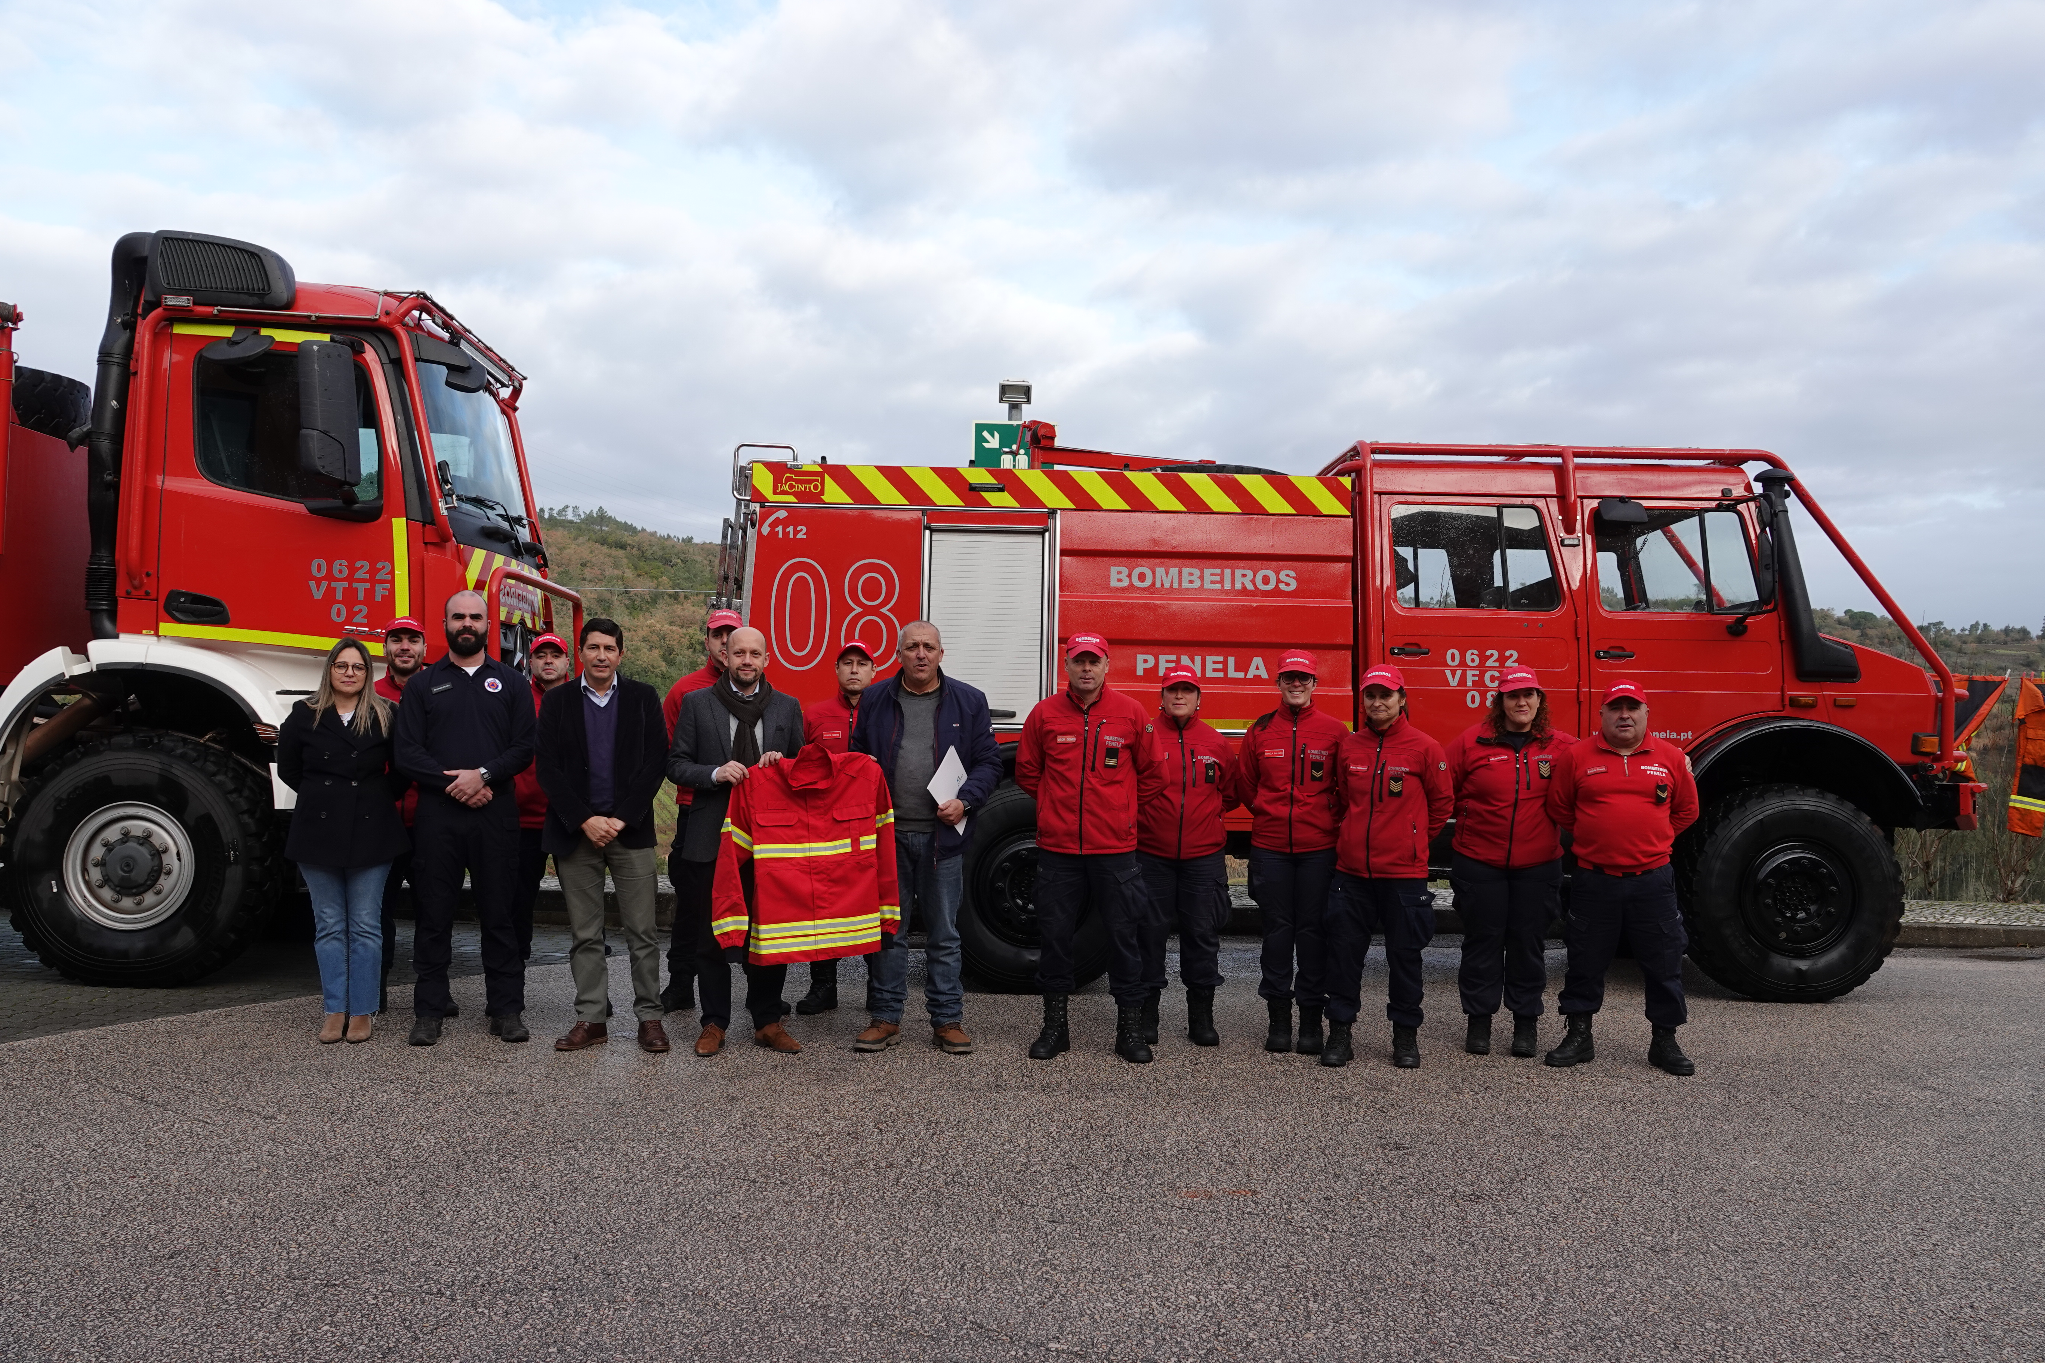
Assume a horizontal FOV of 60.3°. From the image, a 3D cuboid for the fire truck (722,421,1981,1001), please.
[{"bbox_3d":[1.668,0.145,9.973,6.550,2.980,2.450,1,-2,0],"label":"fire truck"}]

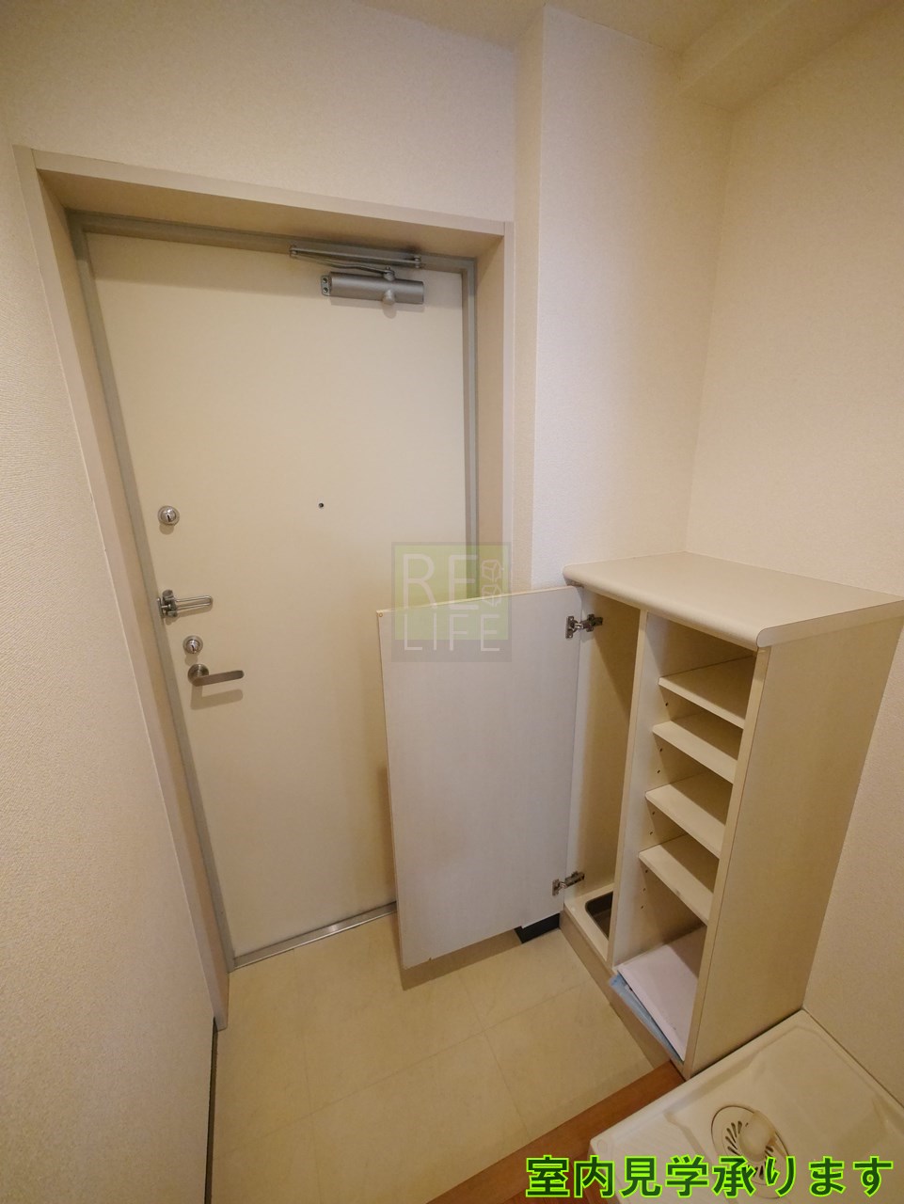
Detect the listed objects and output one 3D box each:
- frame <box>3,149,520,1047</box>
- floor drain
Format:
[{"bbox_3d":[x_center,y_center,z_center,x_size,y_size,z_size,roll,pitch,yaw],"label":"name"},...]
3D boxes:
[{"bbox_3d":[-0.276,0.143,1.257,0.878,1.942,0.165,-8,18,-21],"label":"frame"},{"bbox_3d":[0.614,1.101,0.993,0.140,0.055,0.140,-8,18,-21],"label":"floor drain"}]

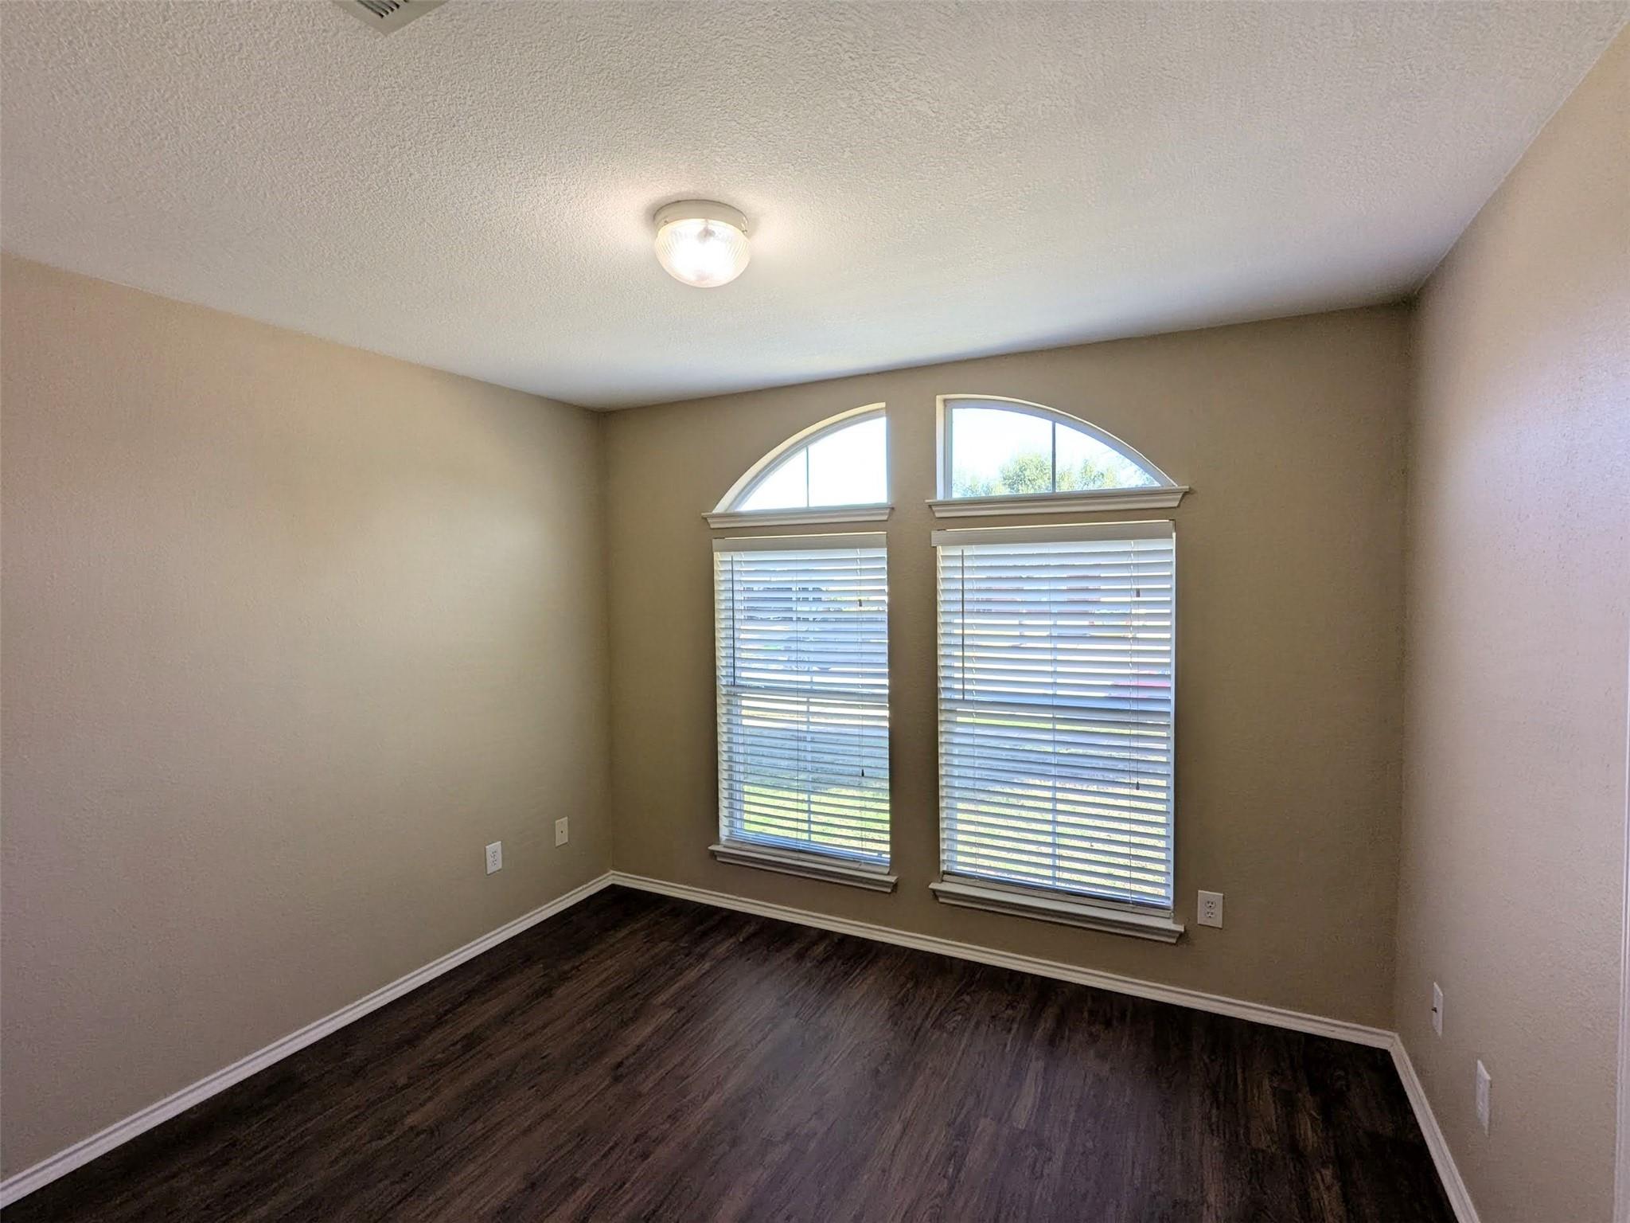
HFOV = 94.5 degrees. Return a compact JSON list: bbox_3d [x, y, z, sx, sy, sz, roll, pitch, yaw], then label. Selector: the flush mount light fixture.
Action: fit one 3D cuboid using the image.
[{"bbox_3d":[-0.269,-0.862,1.812,0.228,0.142,0.228,-1,3,0],"label":"flush mount light fixture"}]

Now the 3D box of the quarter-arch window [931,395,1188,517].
[{"bbox_3d":[0.911,-0.624,2.909,0.958,0.494,0.120,1,3,26],"label":"quarter-arch window"}]

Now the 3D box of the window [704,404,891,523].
[{"bbox_3d":[-0.074,-0.632,3.396,0.960,0.488,0.120,1,3,26],"label":"window"}]

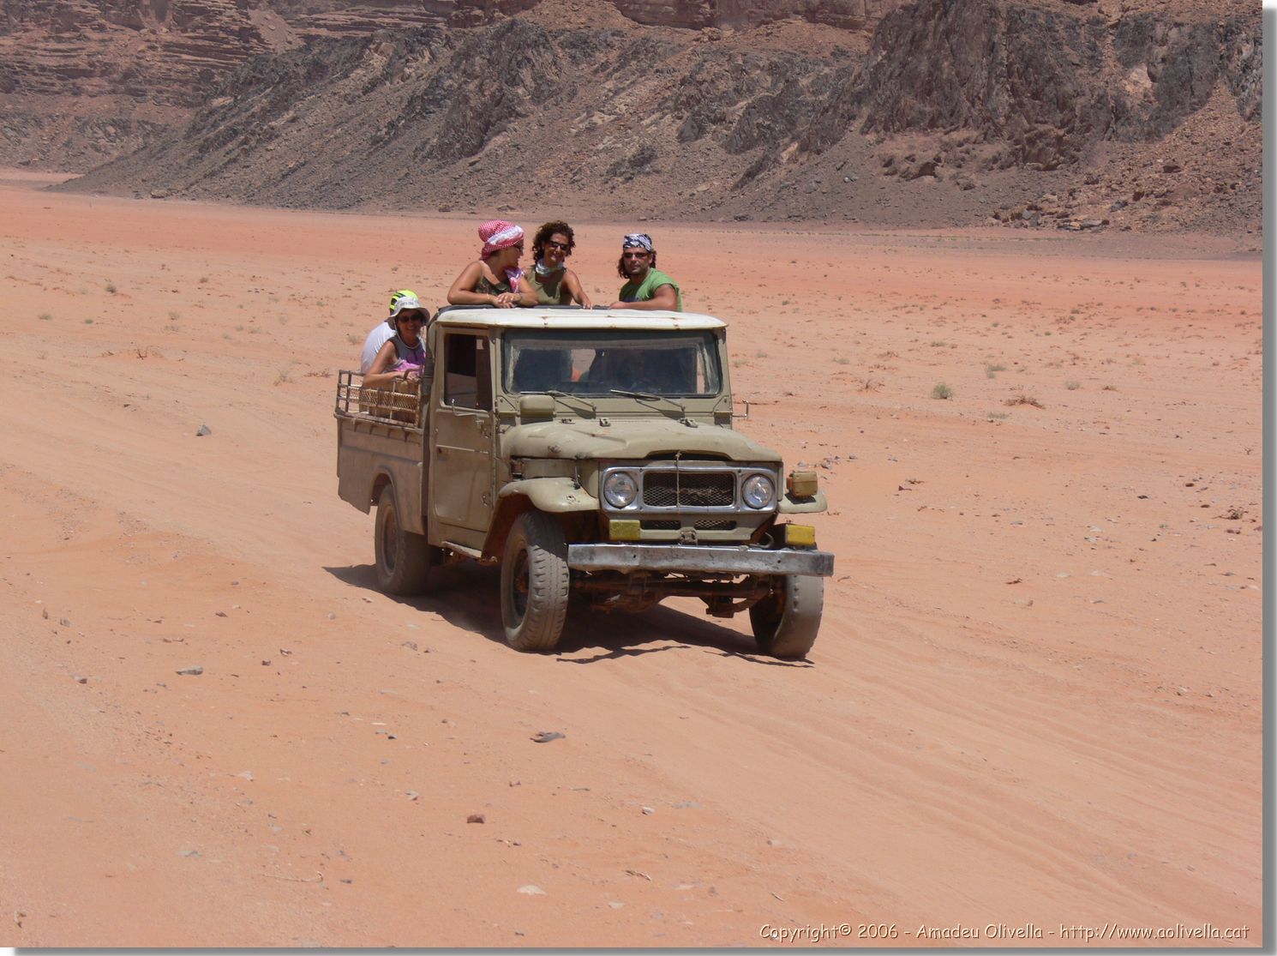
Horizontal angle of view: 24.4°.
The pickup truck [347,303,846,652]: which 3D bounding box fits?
[{"bbox_3d":[-0.440,-0.069,18.139,1.700,1.940,4.880,0,4,-19],"label":"pickup truck"}]

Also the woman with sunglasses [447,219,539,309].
[{"bbox_3d":[-0.906,-0.748,18.258,0.540,1.650,0.450,0,4,-26],"label":"woman with sunglasses"}]

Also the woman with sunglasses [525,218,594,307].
[{"bbox_3d":[-0.532,-0.754,18.461,0.460,1.650,0.420,0,4,-16],"label":"woman with sunglasses"}]

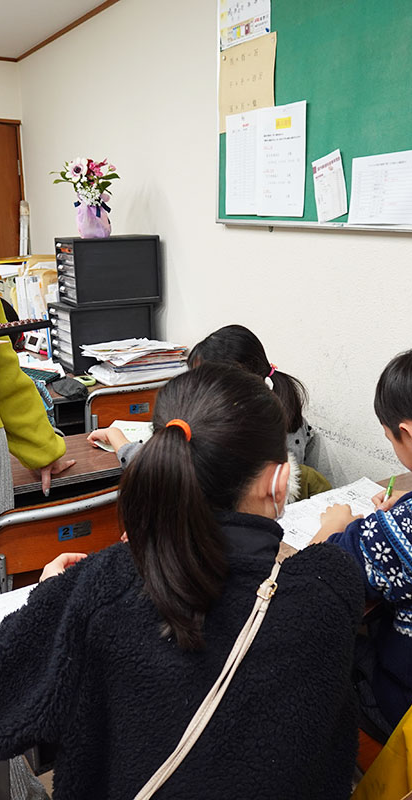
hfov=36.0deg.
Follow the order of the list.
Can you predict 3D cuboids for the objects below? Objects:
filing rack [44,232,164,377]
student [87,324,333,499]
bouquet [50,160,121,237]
[{"bbox_3d":[-0.421,-0.421,2.644,0.405,0.510,0.265,-11,20,-32],"label":"filing rack"},{"bbox_3d":[0.058,0.273,1.890,0.560,1.030,0.450,12,21,35],"label":"student"},{"bbox_3d":[-0.477,-0.807,2.546,0.275,0.305,0.240,-3,17,-9],"label":"bouquet"}]

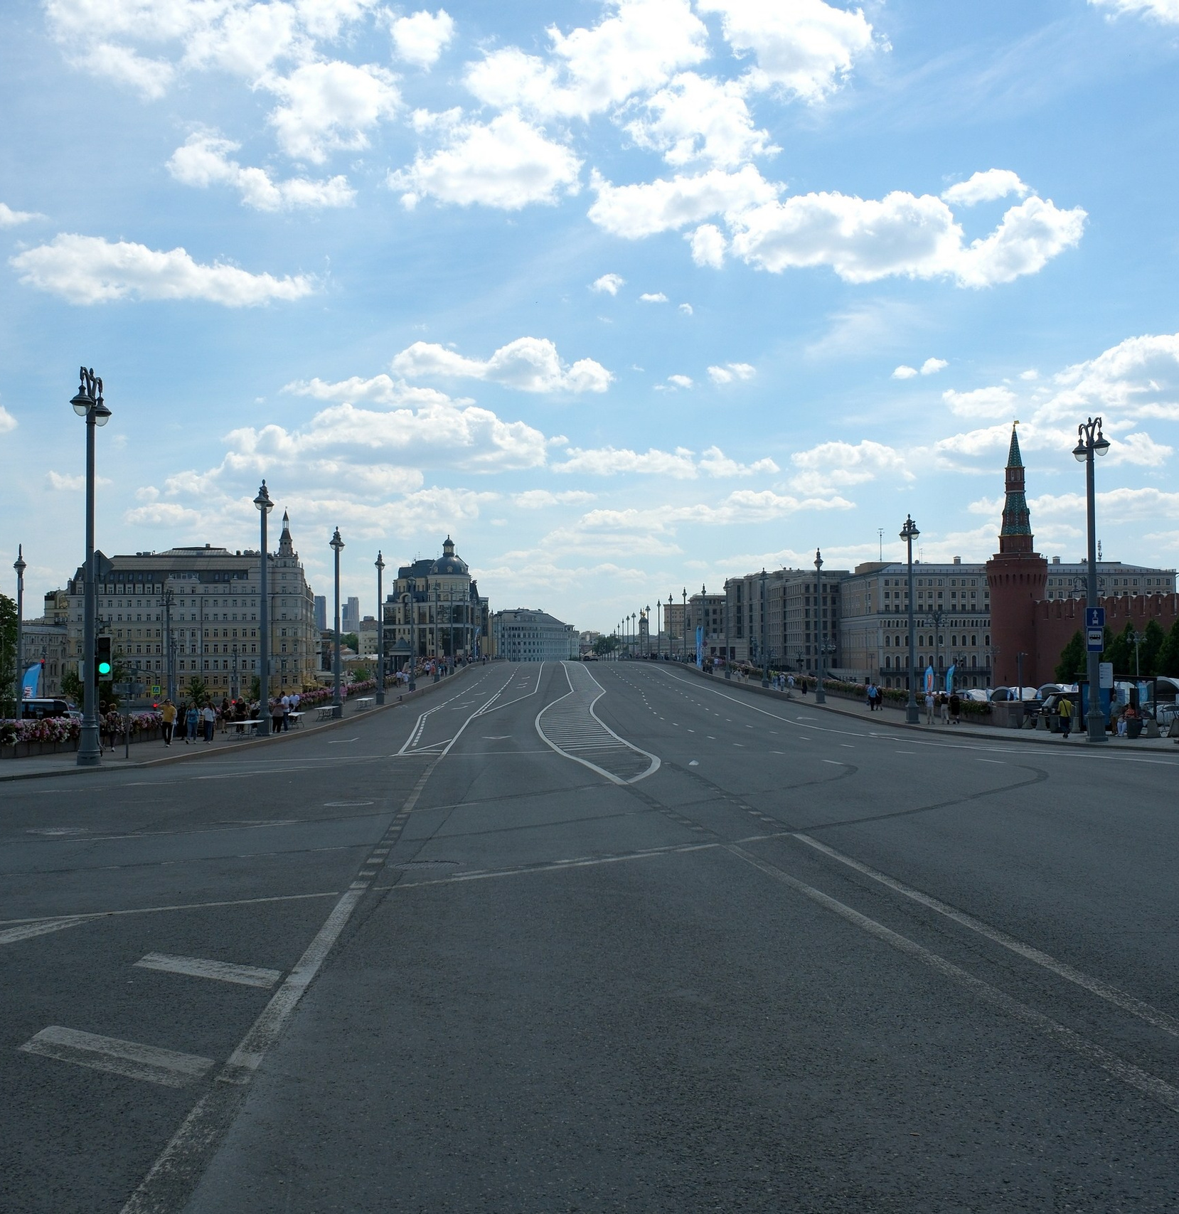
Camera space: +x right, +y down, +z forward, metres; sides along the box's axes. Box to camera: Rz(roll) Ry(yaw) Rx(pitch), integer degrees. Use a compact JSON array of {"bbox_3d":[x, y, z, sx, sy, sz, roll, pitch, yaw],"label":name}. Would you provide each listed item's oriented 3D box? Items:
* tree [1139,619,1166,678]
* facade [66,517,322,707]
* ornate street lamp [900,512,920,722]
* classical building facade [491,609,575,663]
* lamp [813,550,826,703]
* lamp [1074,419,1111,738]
[{"bbox_3d":[77.597,6.185,187.856,5.200,9.046,5.200,1,-2,-34],"label":"tree"},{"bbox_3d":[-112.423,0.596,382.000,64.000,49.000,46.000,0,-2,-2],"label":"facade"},{"bbox_3d":[17.624,0.681,74.758,0.850,11.400,1.500,-1,-2,2],"label":"ornate street lamp"},{"bbox_3d":[-27.874,14.359,659.562,44.000,26.000,38.000,0,-2,-20],"label":"classical building facade"},{"bbox_3d":[17.014,1.445,100.940,0.850,11.400,1.500,-1,-2,2],"label":"lamp"},{"bbox_3d":[18.651,-1.050,50.500,0.720,11.900,2.500,0,-2,0],"label":"lamp"}]

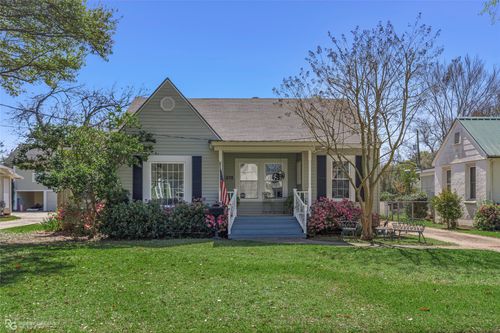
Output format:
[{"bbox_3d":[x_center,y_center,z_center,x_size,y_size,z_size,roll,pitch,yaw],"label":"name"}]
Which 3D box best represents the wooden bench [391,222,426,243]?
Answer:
[{"bbox_3d":[5.367,2.228,16.400,0.550,0.700,1.300,2,-3,-44],"label":"wooden bench"}]

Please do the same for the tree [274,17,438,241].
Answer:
[{"bbox_3d":[3.783,-1.337,17.100,5.800,7.700,5.500,0,-2,0],"label":"tree"}]

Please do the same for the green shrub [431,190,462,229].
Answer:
[{"bbox_3d":[9.301,2.035,23.000,1.500,1.800,1.450,0,-2,0],"label":"green shrub"}]

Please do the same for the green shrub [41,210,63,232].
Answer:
[{"bbox_3d":[-8.579,2.377,21.000,0.950,0.950,0.900,0,-2,0],"label":"green shrub"}]

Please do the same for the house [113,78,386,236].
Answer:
[{"bbox_3d":[-0.100,-0.200,21.800,10.000,6.050,9.200,0,-2,-2],"label":"house"}]

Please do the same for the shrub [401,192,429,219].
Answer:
[{"bbox_3d":[11.172,2.683,33.000,1.900,1.800,1.800,0,-2,0],"label":"shrub"}]

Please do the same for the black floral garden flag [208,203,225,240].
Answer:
[{"bbox_3d":[-1.186,1.856,16.700,0.570,1.200,0.150,0,-2,0],"label":"black floral garden flag"}]

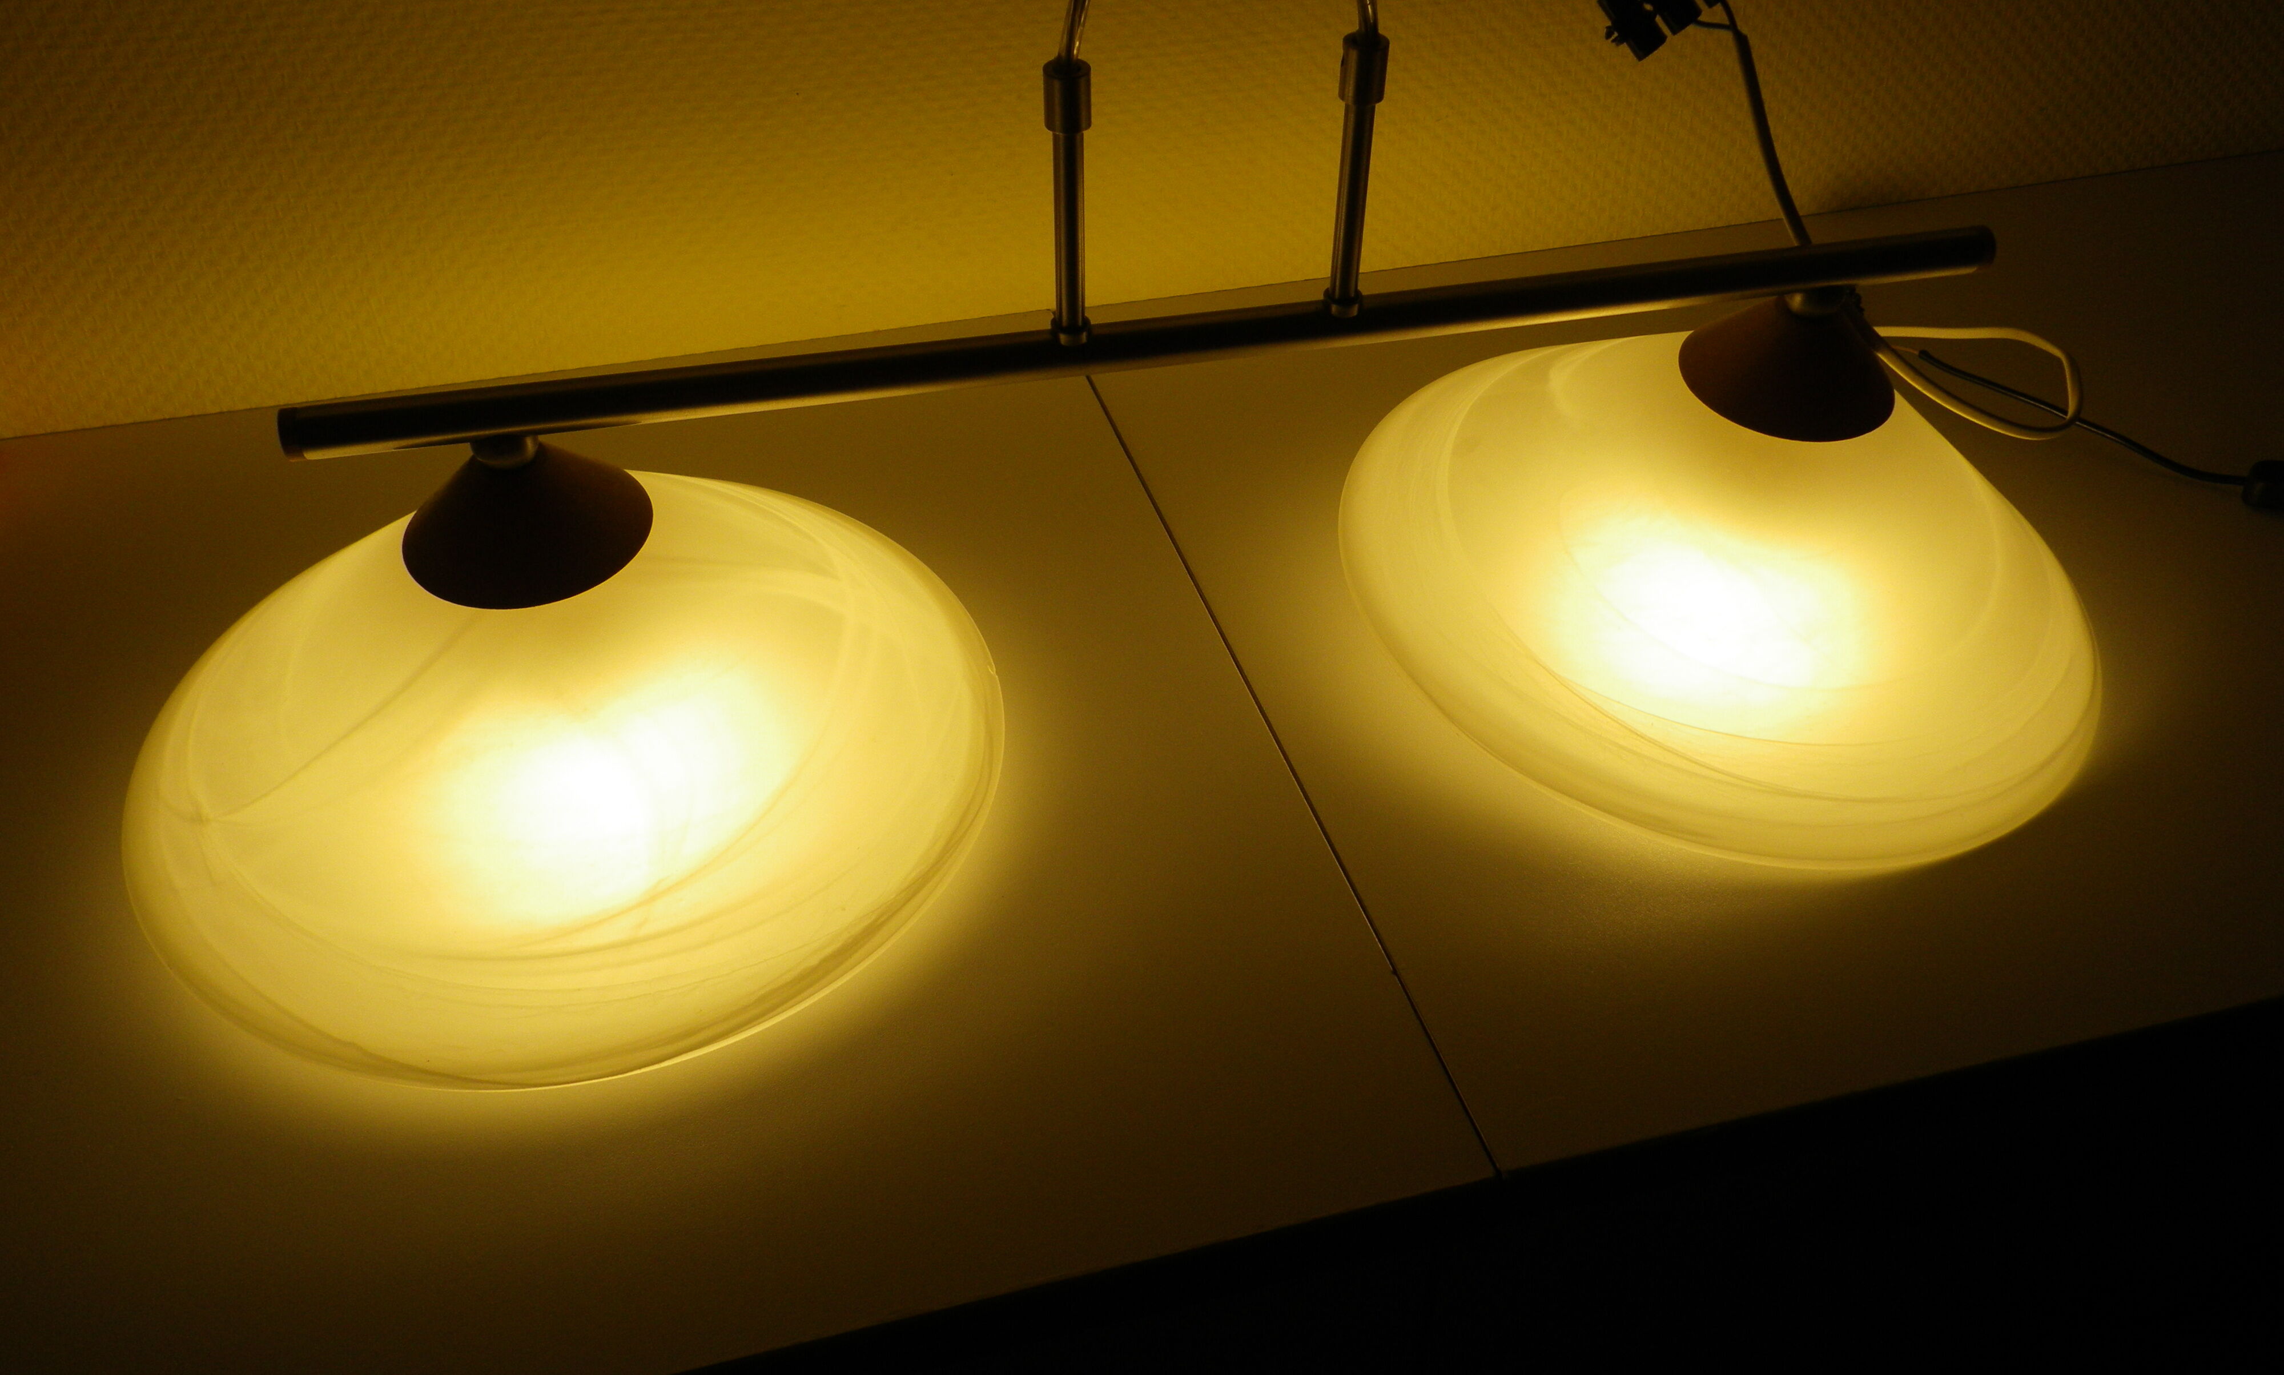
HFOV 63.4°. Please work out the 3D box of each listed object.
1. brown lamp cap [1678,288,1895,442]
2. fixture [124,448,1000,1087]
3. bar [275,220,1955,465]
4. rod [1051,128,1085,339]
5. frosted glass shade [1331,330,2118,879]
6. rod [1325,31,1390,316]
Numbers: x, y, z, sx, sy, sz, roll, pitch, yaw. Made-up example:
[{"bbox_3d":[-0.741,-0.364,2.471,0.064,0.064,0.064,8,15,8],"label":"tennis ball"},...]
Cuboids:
[{"bbox_3d":[0.244,-0.129,0.680,0.081,0.037,0.081,3,43,-3],"label":"brown lamp cap"},{"bbox_3d":[-0.207,-0.013,0.656,0.310,0.124,0.310,-7,42,-10],"label":"fixture"},{"bbox_3d":[0.019,-0.119,0.624,0.589,0.017,0.017,-8,42,-9],"label":"bar"},{"bbox_3d":[-0.023,-0.145,0.590,0.011,0.071,0.011,-8,42,-9],"label":"rod"},{"bbox_3d":[0.237,-0.078,0.728,0.310,0.124,0.310,-5,44,-11],"label":"frosted glass shade"},{"bbox_3d":[0.070,-0.166,0.597,0.014,0.092,0.014,-8,42,-9],"label":"rod"}]

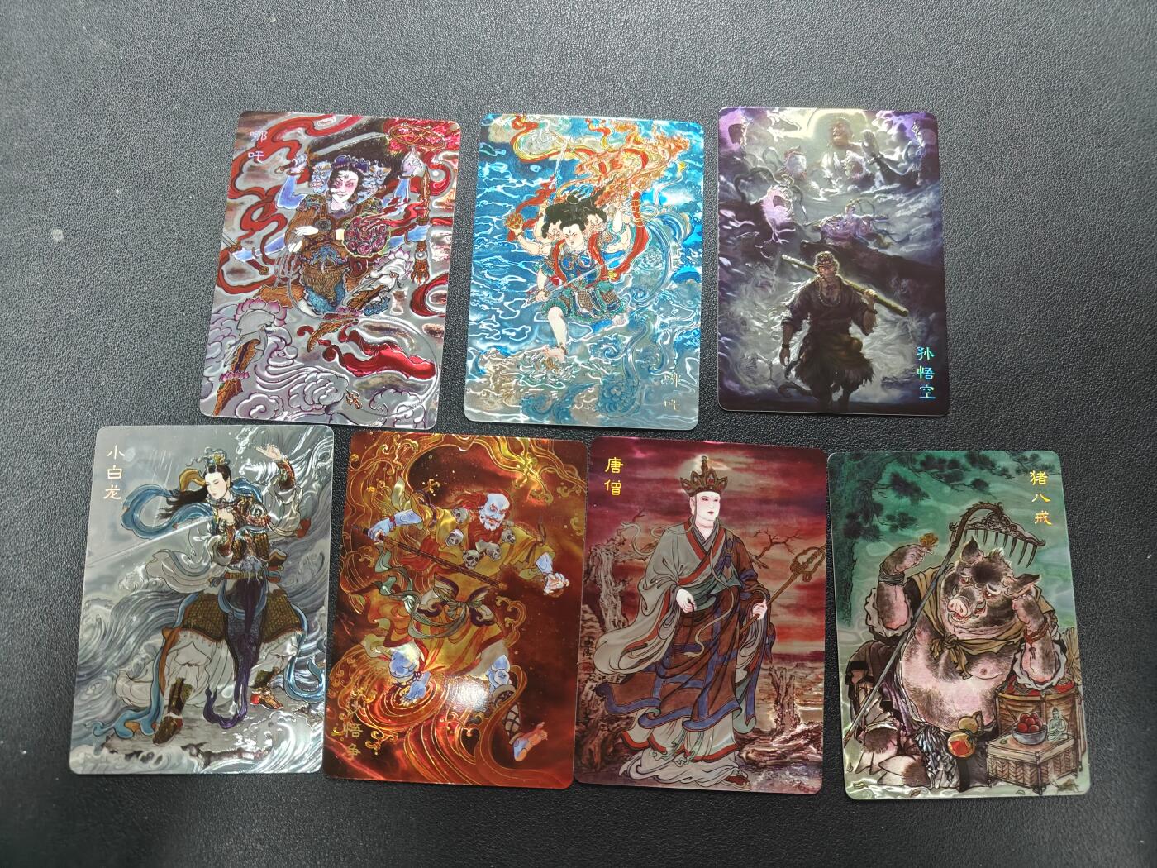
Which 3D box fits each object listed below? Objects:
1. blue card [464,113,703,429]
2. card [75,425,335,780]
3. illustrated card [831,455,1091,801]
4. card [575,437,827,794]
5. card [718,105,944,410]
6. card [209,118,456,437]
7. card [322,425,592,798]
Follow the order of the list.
[{"bbox_3d":[0.002,-0.046,0.221,0.063,0.001,0.088,2,82,-1],"label":"blue card"},{"bbox_3d":[-0.096,0.042,0.207,0.063,0.001,0.088,0,82,-1],"label":"card"},{"bbox_3d":[0.099,0.049,0.210,0.063,0.001,0.088,-1,82,-1],"label":"illustrated card"},{"bbox_3d":[0.033,0.046,0.209,0.063,0.001,0.088,3,82,0],"label":"card"},{"bbox_3d":[0.070,-0.049,0.223,0.063,0.001,0.088,1,82,-1],"label":"card"},{"bbox_3d":[-0.067,-0.046,0.220,0.063,0.001,0.088,3,82,0],"label":"card"},{"bbox_3d":[-0.031,0.044,0.208,0.063,0.001,0.088,3,82,-1],"label":"card"}]

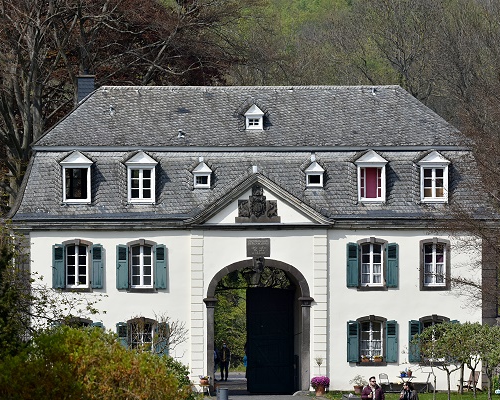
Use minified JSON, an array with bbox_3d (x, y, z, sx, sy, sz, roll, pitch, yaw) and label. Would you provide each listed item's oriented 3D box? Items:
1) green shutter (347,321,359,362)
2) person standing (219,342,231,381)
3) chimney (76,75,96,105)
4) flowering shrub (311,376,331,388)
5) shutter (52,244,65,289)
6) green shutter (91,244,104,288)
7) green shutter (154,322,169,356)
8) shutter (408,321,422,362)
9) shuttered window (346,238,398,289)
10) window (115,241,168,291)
[{"bbox_3d":[4.357,5.999,222.165,0.487,1.756,0.060,0,-1,-3],"label":"green shutter"},{"bbox_3d":[-1.119,7.251,236.000,0.520,1.760,0.340,0,-1,-2],"label":"person standing"},{"bbox_3d":[-7.090,-4.756,227.500,0.832,1.322,0.800,0,-1,-3],"label":"chimney"},{"bbox_3d":[2.978,7.684,220.800,0.782,0.488,0.750,0,-1,-3],"label":"flowering shrub"},{"bbox_3d":[-8.067,2.820,221.418,0.510,1.877,0.060,0,-1,-3],"label":"shutter"},{"bbox_3d":[-6.429,2.817,221.517,0.494,1.886,0.060,0,-1,-3],"label":"green shutter"},{"bbox_3d":[-3.737,6.068,221.679,0.507,1.757,0.060,0,-1,-3],"label":"green shutter"},{"bbox_3d":[7.009,6.001,222.323,0.508,1.762,0.060,0,-1,-3],"label":"shutter"},{"bbox_3d":[5.213,2.715,222.314,2.194,2.202,0.250,0,-1,-3],"label":"shuttered window"},{"bbox_3d":[-4.557,2.781,221.728,2.146,2.209,0.250,0,-1,-3],"label":"window"}]

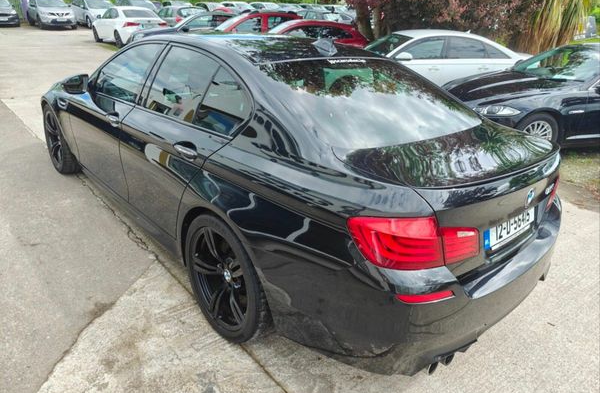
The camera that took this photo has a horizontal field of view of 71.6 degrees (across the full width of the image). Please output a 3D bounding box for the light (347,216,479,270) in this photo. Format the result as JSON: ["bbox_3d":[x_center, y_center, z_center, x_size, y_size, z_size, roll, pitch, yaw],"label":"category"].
[{"bbox_3d":[0.432,0.153,1.515,0.520,0.190,0.210,-7,25,-23],"label":"light"}]

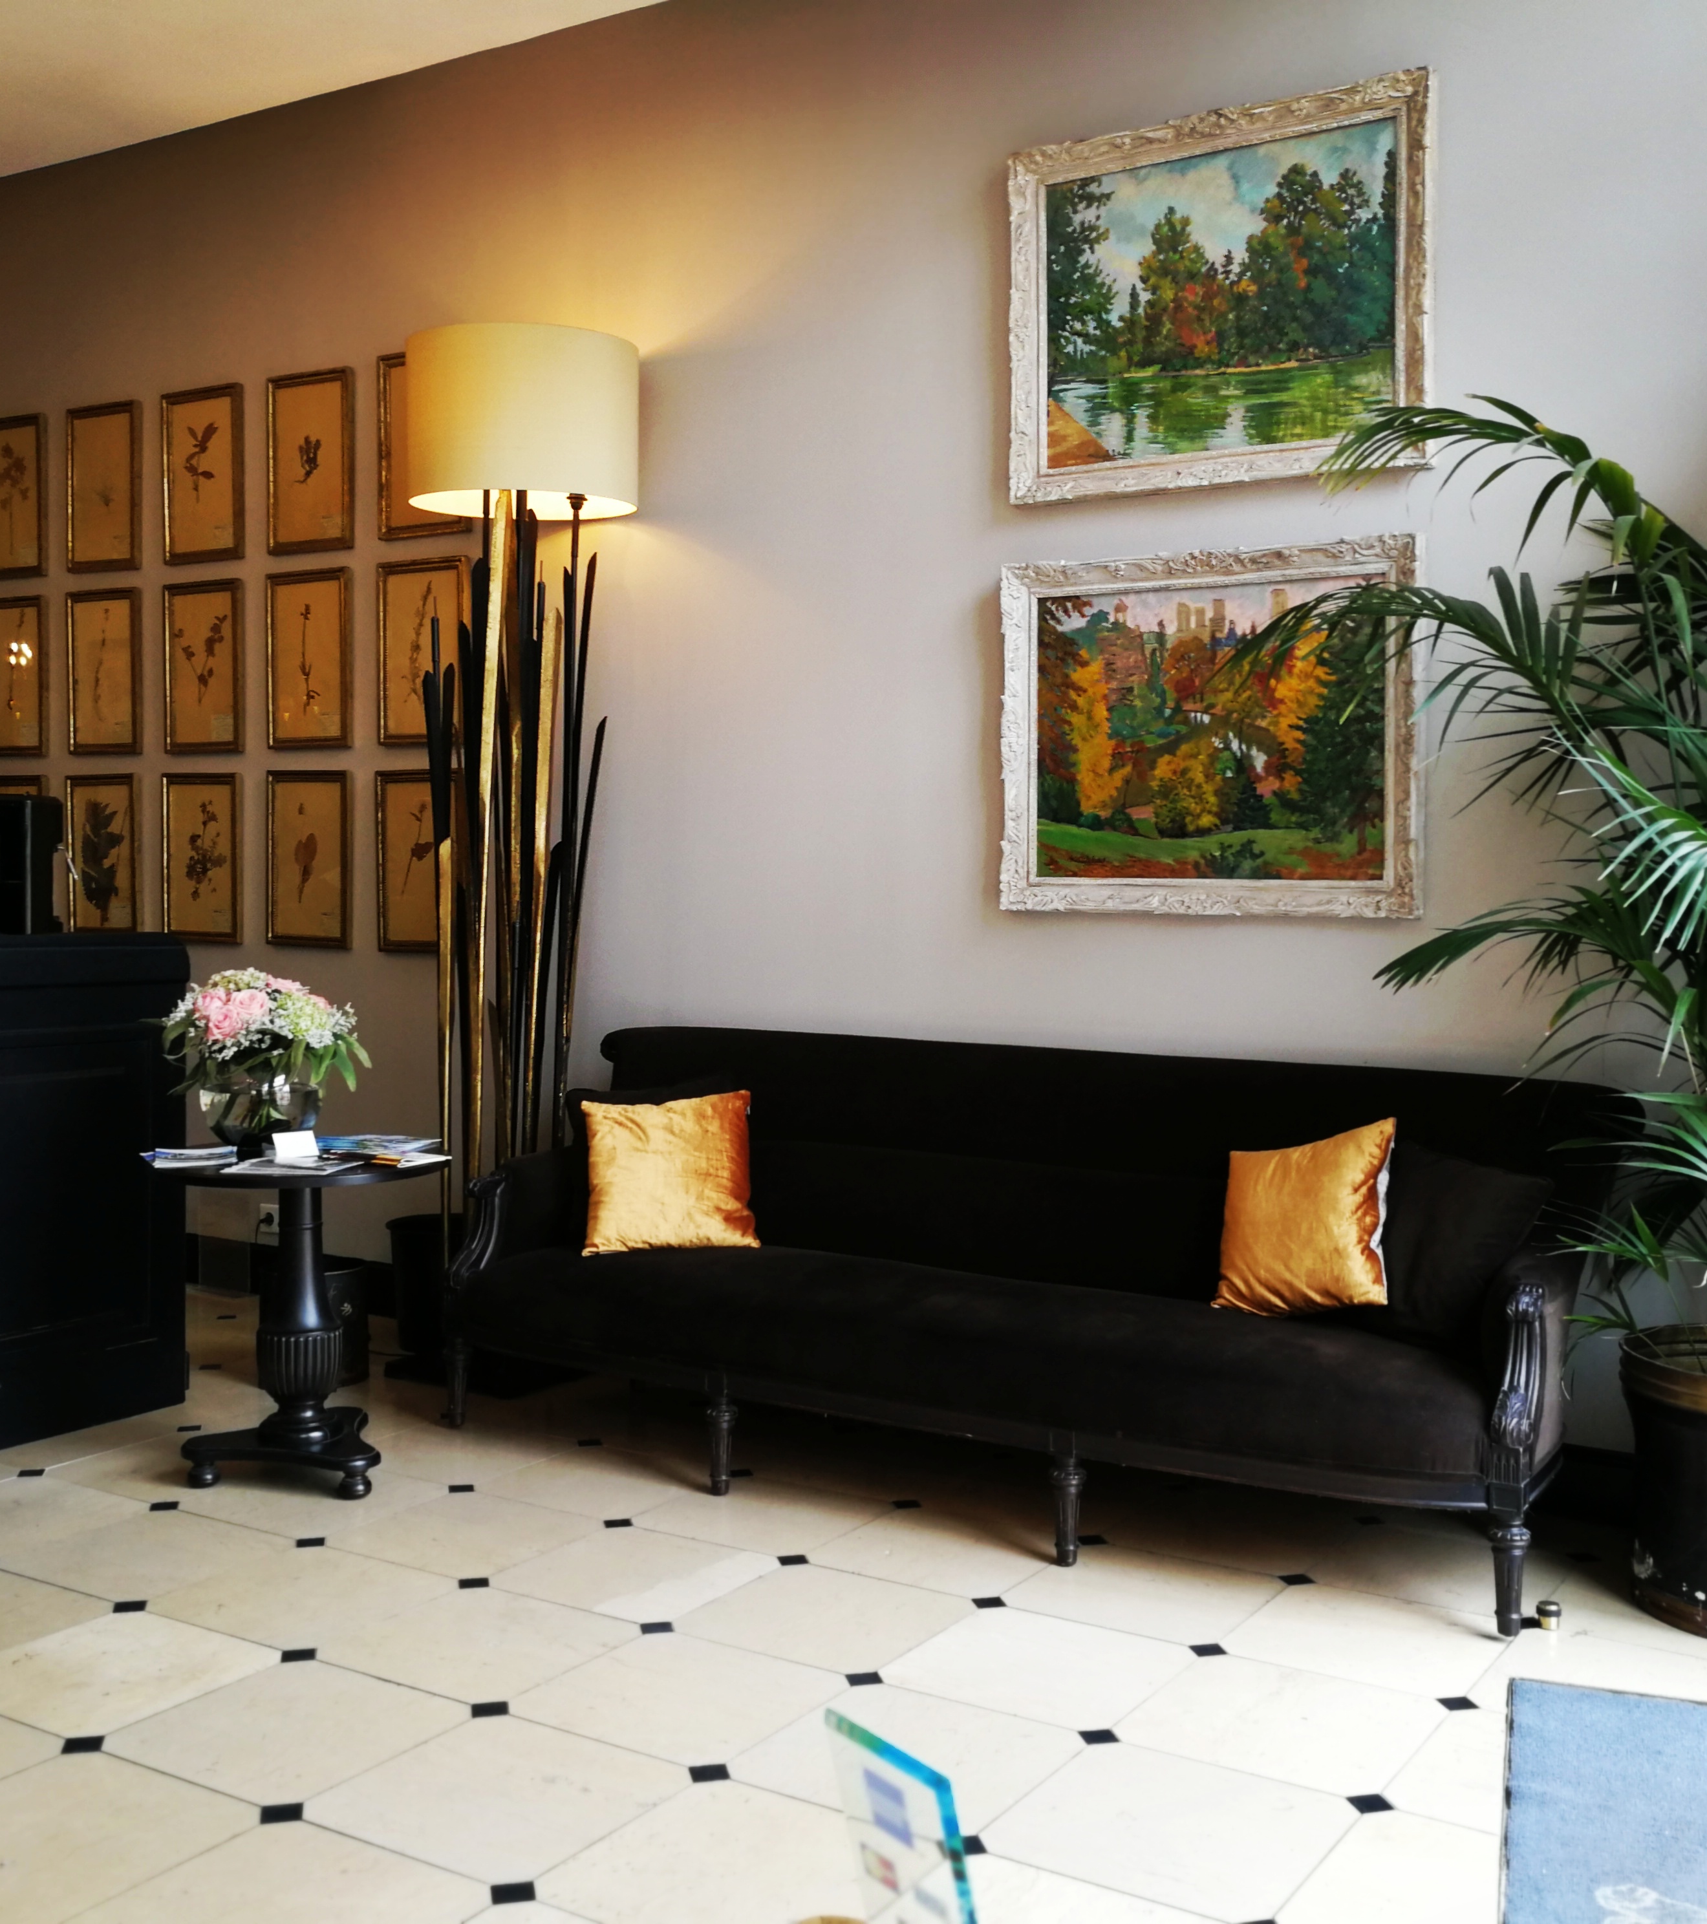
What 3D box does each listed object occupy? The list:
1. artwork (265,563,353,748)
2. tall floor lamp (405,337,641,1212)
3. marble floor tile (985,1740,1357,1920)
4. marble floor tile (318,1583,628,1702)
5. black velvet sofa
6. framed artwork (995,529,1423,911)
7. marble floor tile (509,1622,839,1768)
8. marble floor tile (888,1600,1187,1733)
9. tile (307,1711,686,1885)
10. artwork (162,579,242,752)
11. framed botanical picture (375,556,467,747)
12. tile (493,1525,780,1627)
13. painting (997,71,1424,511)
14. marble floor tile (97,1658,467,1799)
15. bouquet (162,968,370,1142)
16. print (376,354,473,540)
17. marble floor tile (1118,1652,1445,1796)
[{"bbox_3d":[-1.477,-0.821,5.426,0.298,0.468,0.022,2,3,31],"label":"artwork"},{"bbox_3d":[-0.840,-0.226,4.960,0.560,2.520,0.560,1,2,0],"label":"tall floor lamp"},{"bbox_3d":[0.423,1.125,2.587,0.397,0.015,0.397,1,2,32],"label":"marble floor tile"},{"bbox_3d":[-0.599,1.098,3.217,0.397,0.015,0.397,1,2,32],"label":"marble floor tile"},{"bbox_3d":[0.247,0.636,4.121,2.455,0.875,0.800,2,2,31],"label":"black velvet sofa"},{"bbox_3d":[0.749,-0.488,4.312,0.940,0.770,0.050,2,2,31],"label":"framed artwork"},{"bbox_3d":[-0.257,1.107,3.010,0.400,0.010,0.400,2,2,31],"label":"marble floor tile"},{"bbox_3d":[0.293,1.109,3.142,0.400,0.010,0.400,2,2,31],"label":"marble floor tile"},{"bbox_3d":[-0.458,1.083,2.594,0.376,0.015,0.376,2,3,31],"label":"tile"},{"bbox_3d":[-1.839,-0.832,5.647,0.298,0.468,0.022,2,3,31],"label":"artwork"},{"bbox_3d":[-1.118,-0.806,5.208,0.298,0.468,0.022,2,3,31],"label":"framed botanical picture"},{"bbox_3d":[-0.389,1.088,3.560,0.400,0.010,0.400,2,2,31],"label":"tile"},{"bbox_3d":[0.718,-1.338,4.051,0.875,0.730,0.050,2,3,31],"label":"painting"},{"bbox_3d":[-0.809,1.106,2.877,0.397,0.015,0.397,1,2,32],"label":"marble floor tile"},{"bbox_3d":[-1.206,0.198,4.116,0.416,0.379,0.395,1,2,13],"label":"bouquet"},{"bbox_3d":[-1.167,-1.419,5.478,0.340,0.500,0.030,2,2,31],"label":"print"},{"bbox_3d":[0.634,1.119,2.933,0.400,0.010,0.400,2,2,31],"label":"marble floor tile"}]

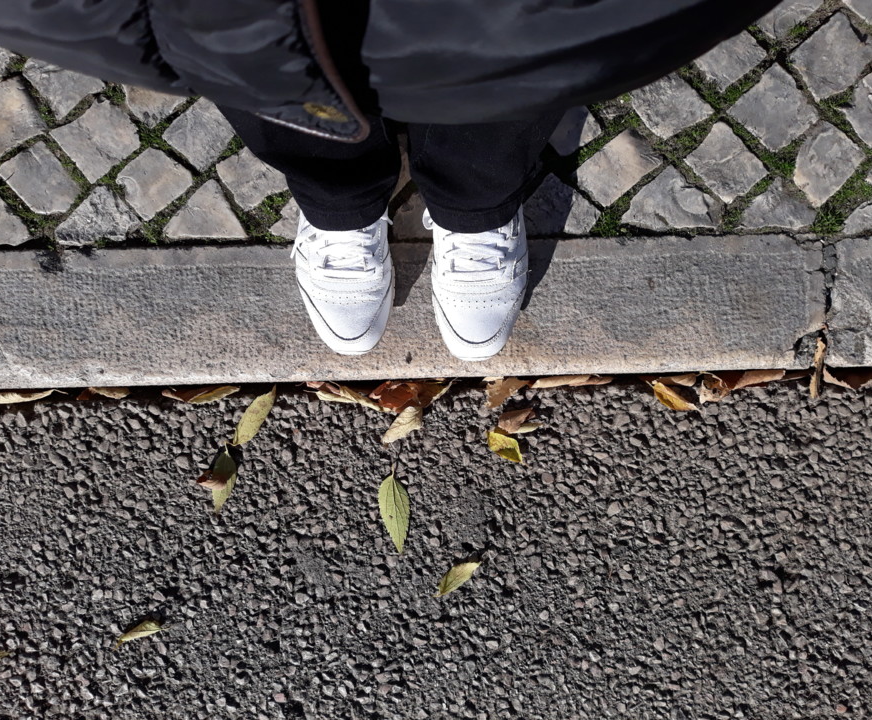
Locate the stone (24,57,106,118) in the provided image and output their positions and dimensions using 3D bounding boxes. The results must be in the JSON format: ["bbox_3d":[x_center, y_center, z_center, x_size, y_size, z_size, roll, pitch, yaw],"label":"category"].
[{"bbox_3d":[-0.481,-0.359,0.992,0.072,0.060,0.093,-36,84,-6],"label":"stone"}]

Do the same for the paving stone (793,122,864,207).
[{"bbox_3d":[0.463,-0.235,0.932,0.065,0.065,0.087,43,87,1],"label":"paving stone"}]

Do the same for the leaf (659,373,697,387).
[{"bbox_3d":[0.336,0.031,1.037,0.057,0.015,0.017,-8,86,-3],"label":"leaf"}]

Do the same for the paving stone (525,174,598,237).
[{"bbox_3d":[0.157,-0.198,0.996,0.112,0.062,0.082,-1,86,-2],"label":"paving stone"}]

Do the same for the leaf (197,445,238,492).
[{"bbox_3d":[-0.255,0.133,0.894,0.034,0.018,0.055,34,86,1],"label":"leaf"}]

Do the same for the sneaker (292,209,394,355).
[{"bbox_3d":[-0.100,-0.146,0.778,0.103,0.105,0.275,-3,86,-1],"label":"sneaker"}]

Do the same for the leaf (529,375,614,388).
[{"bbox_3d":[0.170,0.027,0.942,0.104,0.025,0.022,-1,87,-1],"label":"leaf"}]

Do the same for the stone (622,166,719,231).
[{"bbox_3d":[0.298,-0.203,0.989,0.125,0.060,0.085,-1,81,-2],"label":"stone"}]

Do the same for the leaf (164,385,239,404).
[{"bbox_3d":[-0.294,0.043,0.935,0.094,0.025,0.027,-1,87,-1],"label":"leaf"}]

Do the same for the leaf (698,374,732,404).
[{"bbox_3d":[0.338,0.033,0.908,0.037,0.020,0.038,-4,86,-2],"label":"leaf"}]

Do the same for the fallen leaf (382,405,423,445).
[{"bbox_3d":[-0.042,0.081,0.939,0.062,0.016,0.030,-45,89,-3],"label":"fallen leaf"}]

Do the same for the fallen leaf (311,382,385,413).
[{"bbox_3d":[-0.121,0.049,1.015,0.108,0.020,0.026,13,85,-1],"label":"fallen leaf"}]

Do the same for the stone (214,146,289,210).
[{"bbox_3d":[-0.202,-0.203,0.855,0.060,0.050,0.064,-31,87,-3],"label":"stone"}]

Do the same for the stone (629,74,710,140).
[{"bbox_3d":[0.303,-0.331,1.011,0.080,0.062,0.090,-41,88,-5],"label":"stone"}]

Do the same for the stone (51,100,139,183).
[{"bbox_3d":[-0.399,-0.260,0.912,0.073,0.065,0.081,-40,89,-3],"label":"stone"}]

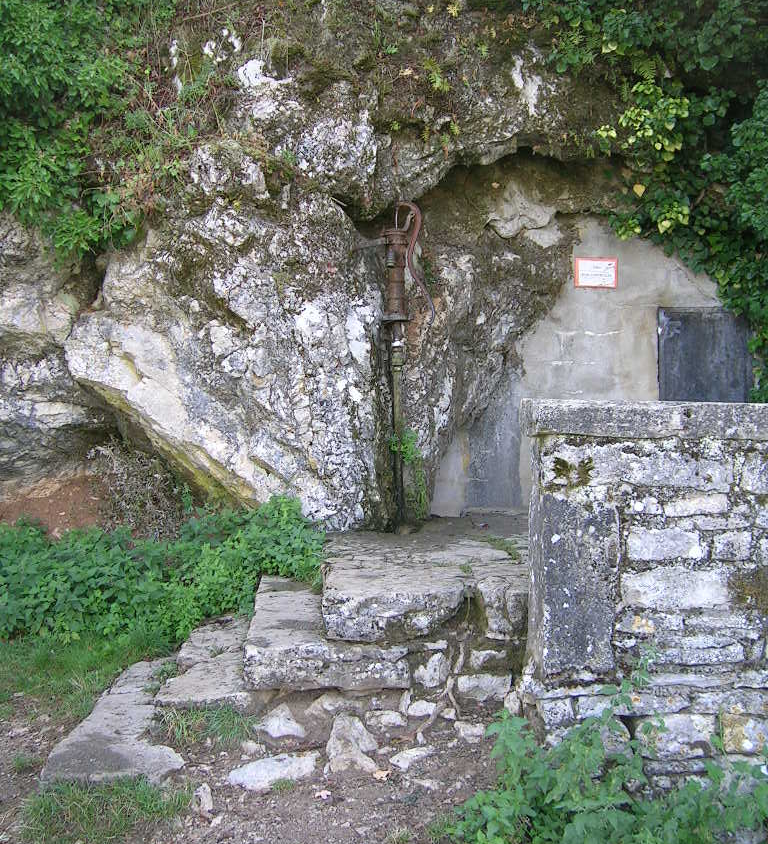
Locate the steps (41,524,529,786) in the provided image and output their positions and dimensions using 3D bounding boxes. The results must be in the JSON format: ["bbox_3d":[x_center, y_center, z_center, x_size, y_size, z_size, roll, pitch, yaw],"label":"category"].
[{"bbox_3d":[-0.290,1.012,5.127,2.080,0.670,2.300,0,3,-3],"label":"steps"}]

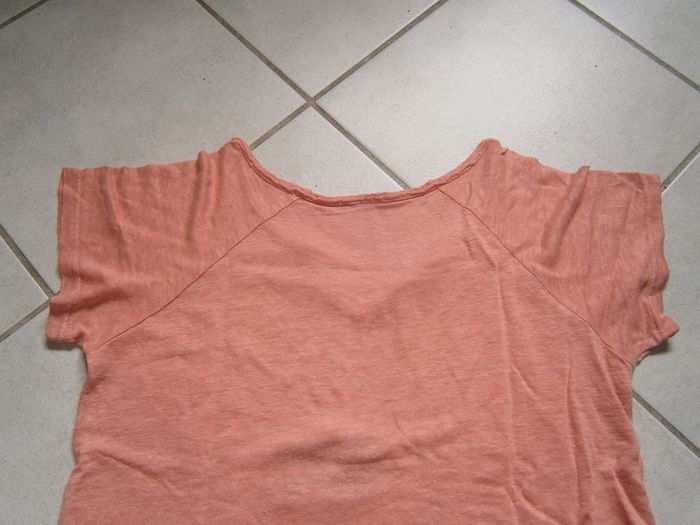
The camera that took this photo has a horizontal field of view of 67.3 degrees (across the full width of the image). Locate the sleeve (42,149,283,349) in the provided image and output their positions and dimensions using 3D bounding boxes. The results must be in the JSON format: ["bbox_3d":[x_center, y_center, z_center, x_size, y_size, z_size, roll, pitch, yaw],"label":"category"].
[{"bbox_3d":[-0.171,-0.027,0.506,0.243,0.030,0.205,-7,70,-3],"label":"sleeve"}]

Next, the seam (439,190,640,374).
[{"bbox_3d":[0.170,0.007,0.495,0.018,0.014,0.242,-40,75,-14],"label":"seam"}]

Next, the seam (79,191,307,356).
[{"bbox_3d":[-0.140,0.011,0.493,0.236,0.014,0.018,-38,74,-13],"label":"seam"}]

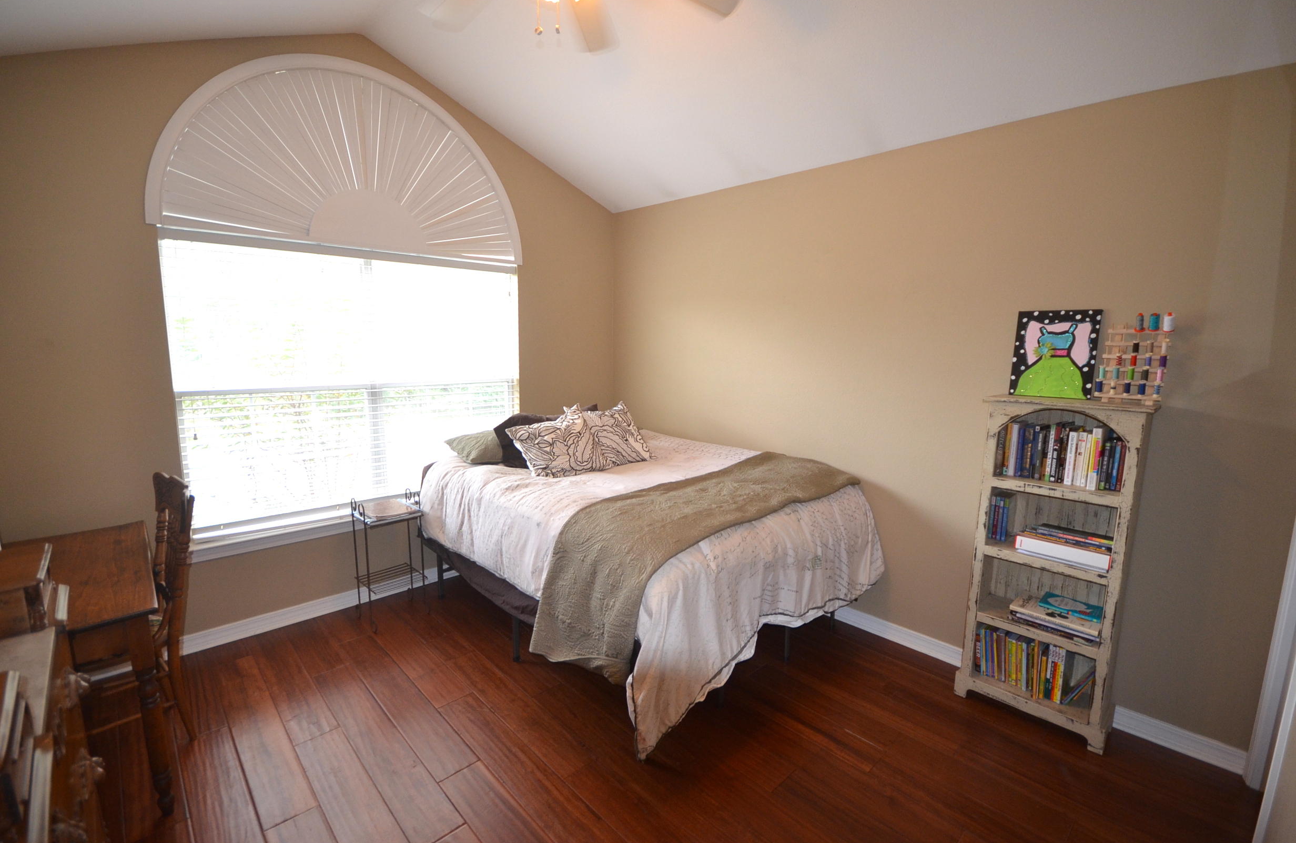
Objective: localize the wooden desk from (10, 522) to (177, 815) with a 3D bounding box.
[{"bbox_3d":[-2.162,0.913,1.839,1.066,0.727,0.743,9,12,44],"label":"wooden desk"}]

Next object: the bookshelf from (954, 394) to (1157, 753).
[{"bbox_3d":[1.663,0.593,2.260,0.536,1.364,0.210,9,12,44],"label":"bookshelf"}]

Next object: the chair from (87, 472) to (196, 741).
[{"bbox_3d":[-2.017,0.736,2.034,0.458,1.024,0.529,9,12,44],"label":"chair"}]

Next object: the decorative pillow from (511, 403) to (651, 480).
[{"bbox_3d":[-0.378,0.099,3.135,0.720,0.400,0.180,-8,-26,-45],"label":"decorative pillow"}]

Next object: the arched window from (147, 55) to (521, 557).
[{"bbox_3d":[-1.499,-0.639,3.009,0.103,2.438,1.856,9,12,44],"label":"arched window"}]

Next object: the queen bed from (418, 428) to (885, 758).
[{"bbox_3d":[-0.124,0.691,3.110,2.054,0.853,1.612,9,12,44],"label":"queen bed"}]

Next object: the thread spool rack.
[{"bbox_3d":[1.827,-0.211,2.032,0.194,0.302,0.134,9,12,44],"label":"thread spool rack"}]

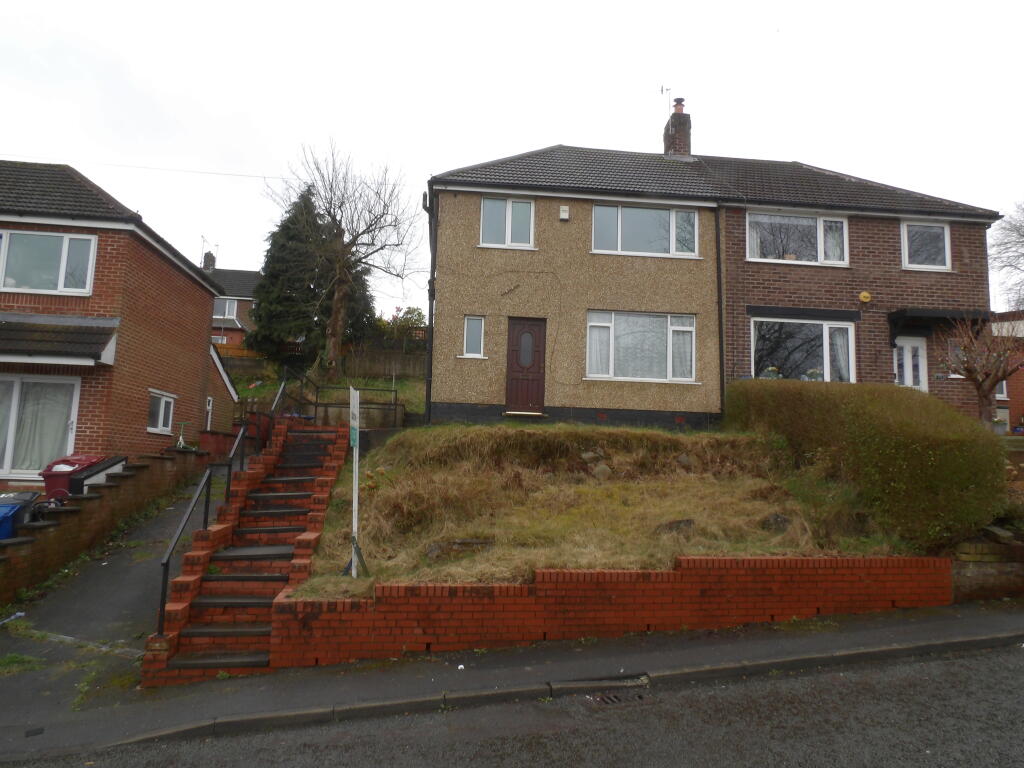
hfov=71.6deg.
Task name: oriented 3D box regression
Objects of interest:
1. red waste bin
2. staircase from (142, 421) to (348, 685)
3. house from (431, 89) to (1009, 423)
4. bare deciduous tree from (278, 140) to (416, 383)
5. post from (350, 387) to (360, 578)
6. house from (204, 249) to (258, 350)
[{"bbox_3d":[-7.048,1.676,11.351,0.580,1.070,0.730,1,-8,4],"label":"red waste bin"},{"bbox_3d":[-3.244,1.809,10.120,1.400,3.000,6.200,3,-8,-8],"label":"staircase"},{"bbox_3d":[4.150,-2.983,17.873,12.350,8.900,6.600,2,-8,-5],"label":"house"},{"bbox_3d":[-4.778,-3.581,20.502,4.000,6.690,4.000,2,-8,-5],"label":"bare deciduous tree"},{"bbox_3d":[-1.715,1.110,7.745,0.100,2.070,0.550,3,-8,-6],"label":"post"},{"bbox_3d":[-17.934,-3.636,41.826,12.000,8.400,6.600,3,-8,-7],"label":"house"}]

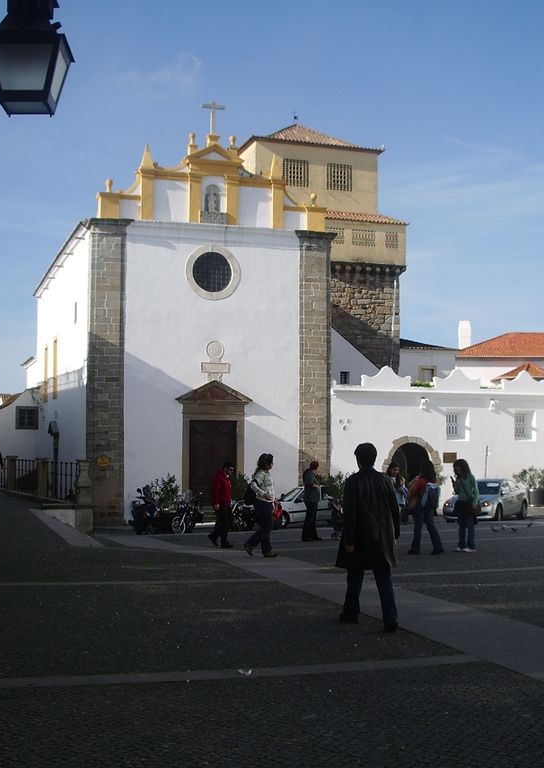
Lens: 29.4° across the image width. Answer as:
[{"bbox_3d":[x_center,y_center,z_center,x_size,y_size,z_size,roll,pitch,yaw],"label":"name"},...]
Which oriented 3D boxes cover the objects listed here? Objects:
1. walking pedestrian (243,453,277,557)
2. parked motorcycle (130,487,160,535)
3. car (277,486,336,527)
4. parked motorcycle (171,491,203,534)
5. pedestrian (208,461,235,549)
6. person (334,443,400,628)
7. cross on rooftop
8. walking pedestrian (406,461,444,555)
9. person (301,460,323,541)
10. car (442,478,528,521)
[{"bbox_3d":[-0.193,1.955,16.855,0.600,1.660,0.480,0,-3,5],"label":"walking pedestrian"},{"bbox_3d":[-3.743,3.765,31.000,0.750,1.420,2.050,1,-4,-17],"label":"parked motorcycle"},{"bbox_3d":[1.199,4.031,34.000,3.700,1.380,1.620,1,-4,-17],"label":"car"},{"bbox_3d":[-2.673,3.979,32.239,0.820,1.300,2.100,-1,-4,14],"label":"parked motorcycle"},{"bbox_3d":[-1.005,2.397,20.600,0.580,1.730,0.520,-1,-4,25],"label":"pedestrian"},{"bbox_3d":[0.907,1.444,9.866,0.600,1.760,0.500,1,-3,-10],"label":"person"},{"bbox_3d":[-2.066,-9.382,36.559,0.840,1.140,0.170,1,-4,-16],"label":"cross on rooftop"},{"bbox_3d":[2.817,2.275,19.000,0.650,1.670,0.520,-2,-5,37],"label":"walking pedestrian"},{"bbox_3d":[0.820,2.429,21.500,0.450,1.670,0.480,0,-4,0],"label":"person"},{"bbox_3d":[7.343,3.955,35.200,1.770,1.430,4.500,-2,-4,30],"label":"car"}]

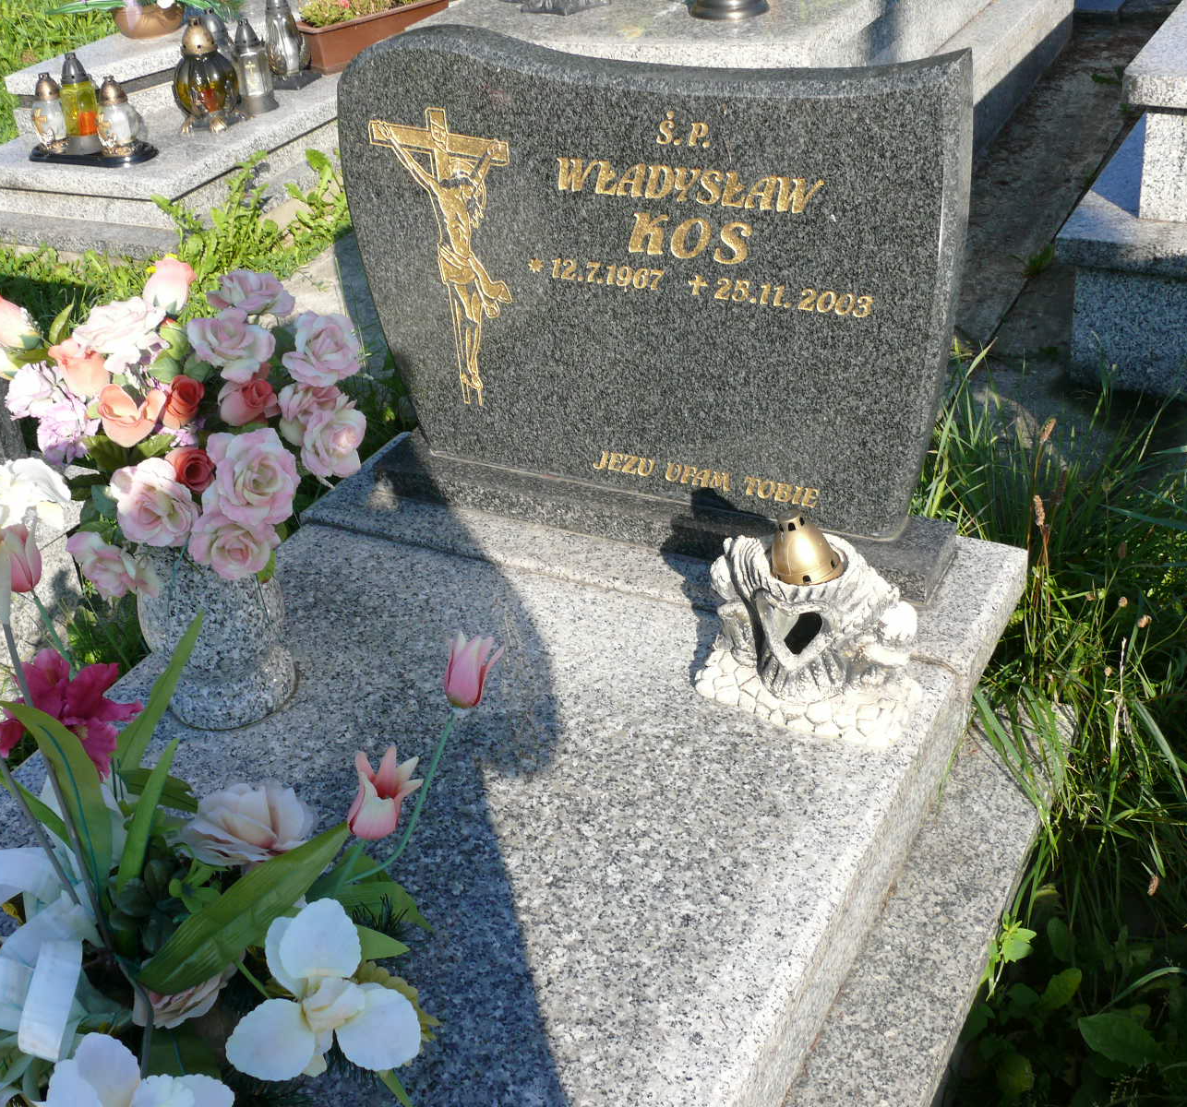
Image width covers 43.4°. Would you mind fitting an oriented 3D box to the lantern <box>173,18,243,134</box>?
[{"bbox_3d":[-1.062,-1.319,4.102,0.181,0.284,0.181,12,36,26],"label":"lantern"}]

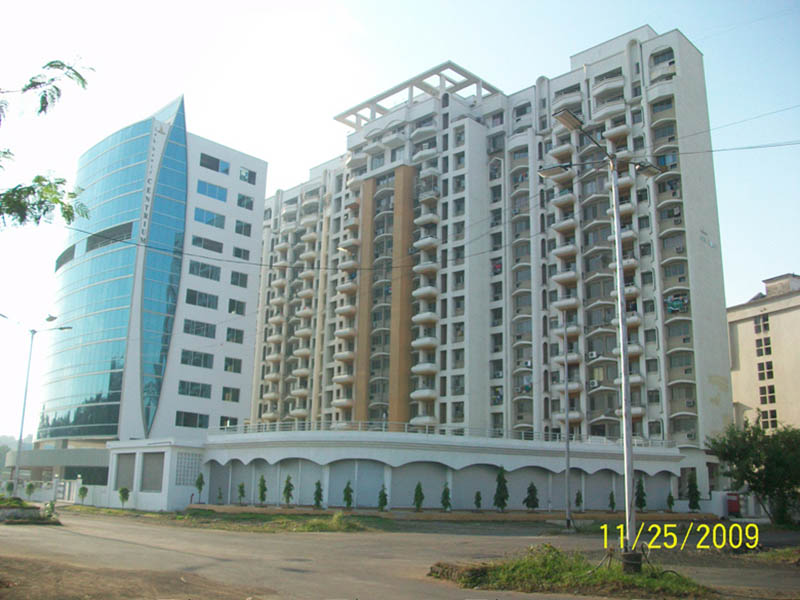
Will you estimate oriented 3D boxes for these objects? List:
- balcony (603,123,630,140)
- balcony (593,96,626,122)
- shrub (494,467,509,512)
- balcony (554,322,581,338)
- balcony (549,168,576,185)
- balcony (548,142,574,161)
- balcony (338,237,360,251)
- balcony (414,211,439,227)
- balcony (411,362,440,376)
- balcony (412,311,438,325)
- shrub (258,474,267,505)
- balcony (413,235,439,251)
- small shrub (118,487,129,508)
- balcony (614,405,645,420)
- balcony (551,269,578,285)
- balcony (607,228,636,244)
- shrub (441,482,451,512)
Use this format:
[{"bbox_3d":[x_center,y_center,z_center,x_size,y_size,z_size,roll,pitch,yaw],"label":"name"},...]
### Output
[{"bbox_3d":[22.782,-17.544,77.457,1.200,1.000,2.800,14,-19,-43],"label":"balcony"},{"bbox_3d":[21.621,-19.885,76.948,3.405,1.374,1.400,-12,-20,43],"label":"balcony"},{"bbox_3d":[5.490,10.223,40.000,0.750,2.500,0.750,2,-14,0],"label":"shrub"},{"bbox_3d":[17.101,3.123,76.160,2.548,1.204,1.300,-12,-20,43],"label":"balcony"},{"bbox_3d":[18.488,-13.764,83.829,1.200,1.050,2.800,15,-19,-43],"label":"balcony"},{"bbox_3d":[18.391,-16.530,83.317,2.600,1.080,1.450,-12,-20,43],"label":"balcony"},{"bbox_3d":[-6.814,-7.470,97.247,3.312,1.050,1.300,-12,-20,43],"label":"balcony"},{"bbox_3d":[3.180,-9.423,87.104,1.200,1.000,3.000,14,-19,-43],"label":"balcony"},{"bbox_3d":[2.769,7.792,82.906,1.200,1.000,3.000,14,-19,-43],"label":"balcony"},{"bbox_3d":[2.980,2.294,86.005,1.200,1.050,3.000,15,-19,-43],"label":"balcony"},{"bbox_3d":[-7.403,10.253,39.960,0.472,1.700,0.472,1,-14,0],"label":"shrub"},{"bbox_3d":[3.154,-6.427,87.110,2.600,1.080,1.550,-12,-20,43],"label":"balcony"},{"bbox_3d":[-14.895,10.672,39.908,0.576,1.252,0.576,1,-14,0],"label":"small shrub"},{"bbox_3d":[22.248,10.988,72.252,1.650,1.170,2.700,14,-18,-43],"label":"balcony"},{"bbox_3d":[18.208,-2.243,80.933,1.200,1.050,2.800,15,-19,-43],"label":"balcony"},{"bbox_3d":[22.710,-6.593,76.405,1.650,1.170,2.700,14,-18,-43],"label":"balcony"},{"bbox_3d":[3.377,14.478,54.302,0.683,2.093,0.683,1,-15,4],"label":"shrub"}]

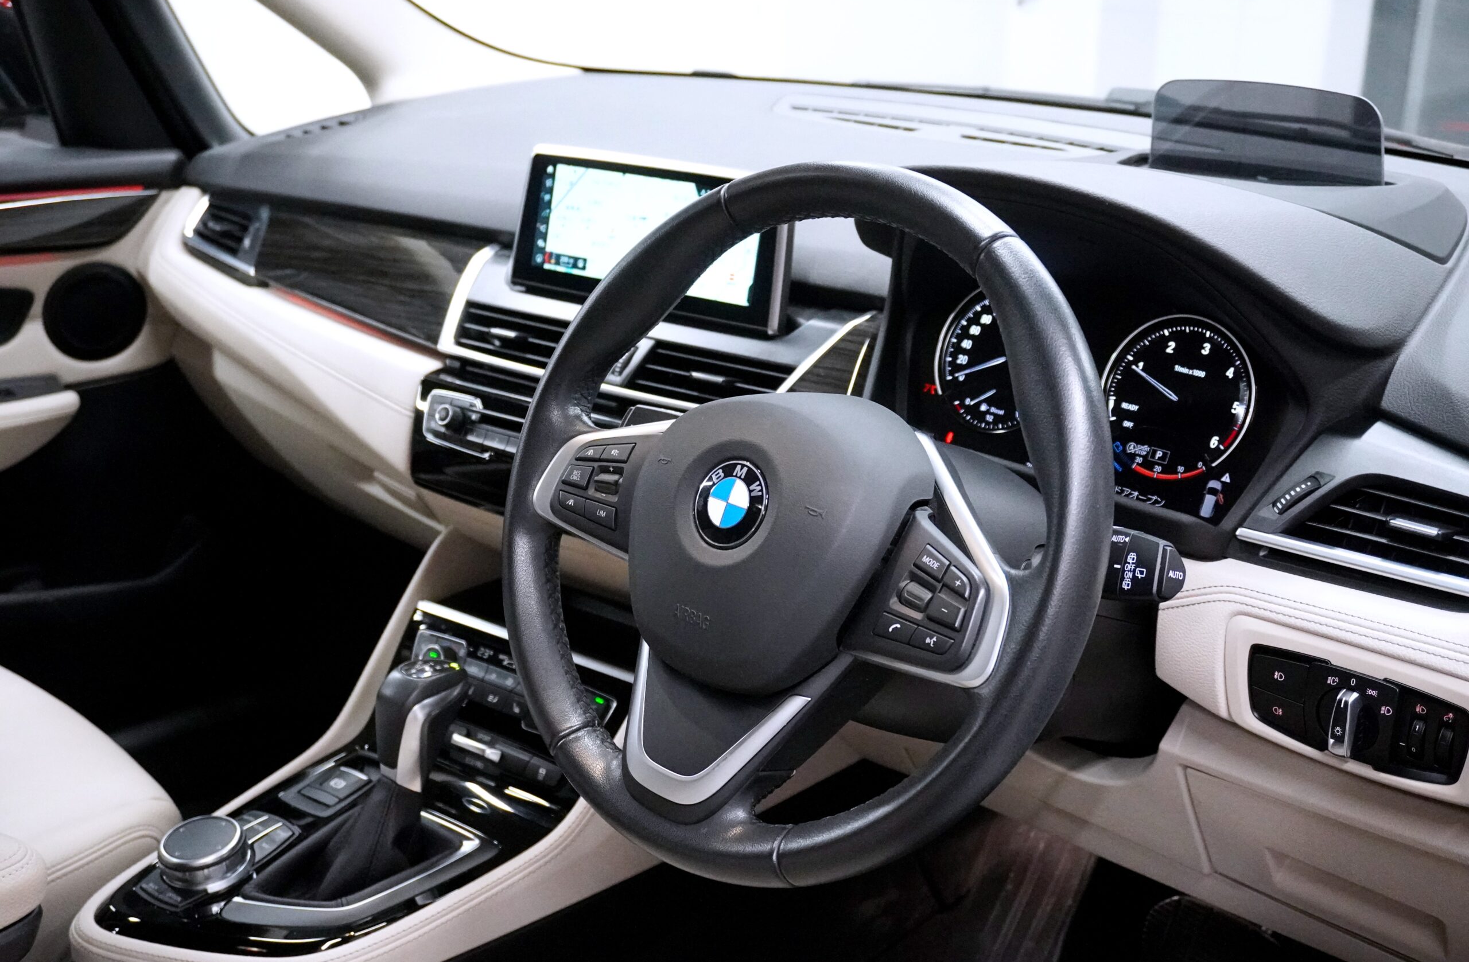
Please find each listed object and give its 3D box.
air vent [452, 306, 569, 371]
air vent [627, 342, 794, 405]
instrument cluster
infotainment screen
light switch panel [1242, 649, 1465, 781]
[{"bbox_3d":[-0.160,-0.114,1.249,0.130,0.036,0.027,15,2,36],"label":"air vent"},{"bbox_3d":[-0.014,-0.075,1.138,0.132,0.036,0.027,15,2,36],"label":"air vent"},{"bbox_3d":[0.238,-0.068,1.116,0.270,0.140,0.042,16,8,38],"label":"instrument cluster"},{"bbox_3d":[-0.062,-0.176,1.197,0.250,0.110,0.025,15,11,36],"label":"infotainment screen"},{"bbox_3d":[0.357,0.134,0.935,0.120,0.056,0.030,17,28,40],"label":"light switch panel"}]

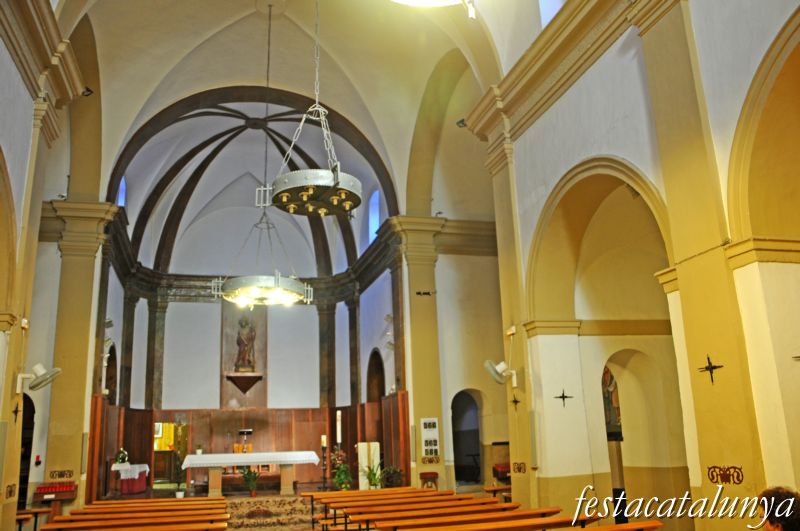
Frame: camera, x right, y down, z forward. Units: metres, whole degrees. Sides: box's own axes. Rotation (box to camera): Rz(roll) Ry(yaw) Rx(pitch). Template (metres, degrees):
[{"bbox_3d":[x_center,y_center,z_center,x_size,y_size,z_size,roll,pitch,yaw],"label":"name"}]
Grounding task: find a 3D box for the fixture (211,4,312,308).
[{"bbox_3d":[-2.484,-2.151,12.121,1.650,5.900,1.650,2,-15,-16],"label":"fixture"}]

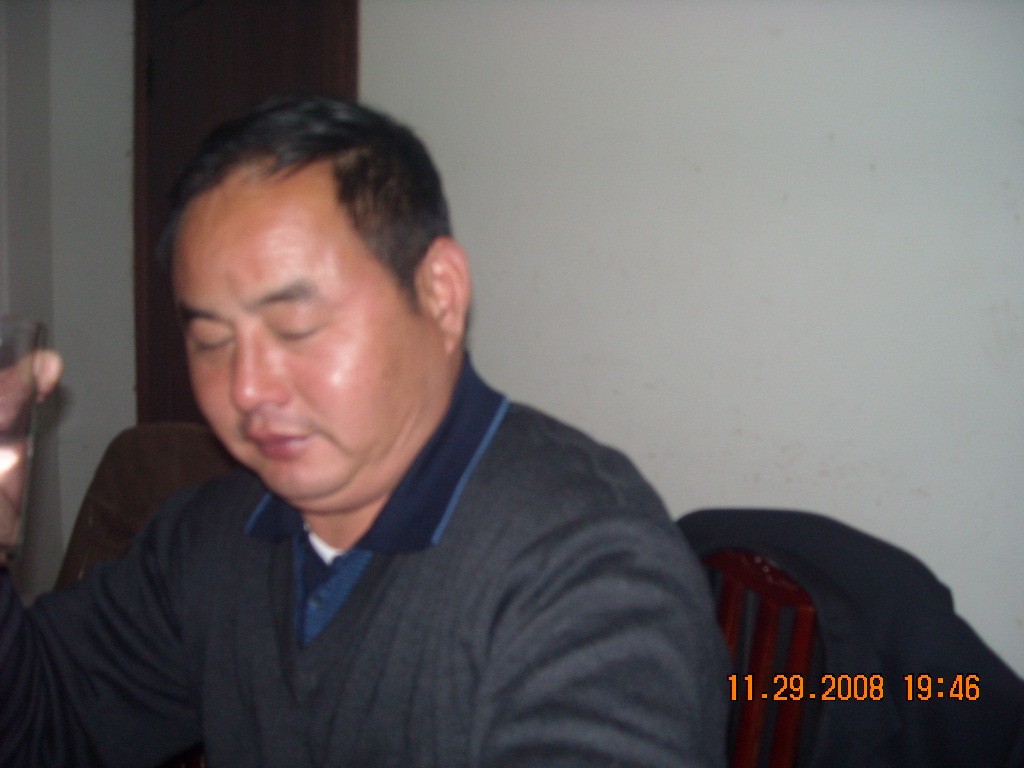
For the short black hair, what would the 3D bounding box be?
[{"bbox_3d":[-0.133,-0.103,0.680,0.175,0.165,0.200,-4,17,28],"label":"short black hair"}]

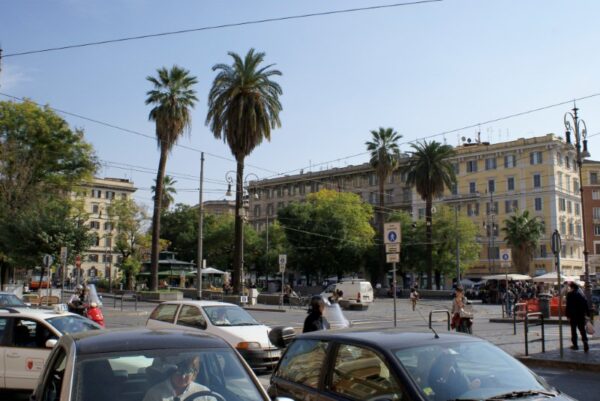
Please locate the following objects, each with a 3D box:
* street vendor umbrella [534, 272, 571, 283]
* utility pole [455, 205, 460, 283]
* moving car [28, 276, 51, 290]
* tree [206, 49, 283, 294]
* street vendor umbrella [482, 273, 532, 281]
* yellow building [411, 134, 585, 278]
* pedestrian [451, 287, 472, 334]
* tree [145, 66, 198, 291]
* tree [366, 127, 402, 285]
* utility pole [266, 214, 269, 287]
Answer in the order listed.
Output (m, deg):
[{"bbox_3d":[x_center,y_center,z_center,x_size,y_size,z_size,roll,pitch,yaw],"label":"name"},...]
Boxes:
[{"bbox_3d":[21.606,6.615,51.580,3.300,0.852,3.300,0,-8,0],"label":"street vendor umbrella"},{"bbox_3d":[16.878,5.513,63.858,0.270,10.266,0.270,0,-8,0],"label":"utility pole"},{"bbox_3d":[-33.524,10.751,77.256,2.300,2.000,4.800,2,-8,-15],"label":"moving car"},{"bbox_3d":[-4.787,-2.611,50.868,6.555,21.511,6.555,0,-8,0],"label":"tree"},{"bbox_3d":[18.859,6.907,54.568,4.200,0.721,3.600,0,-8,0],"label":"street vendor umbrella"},{"bbox_3d":[36.011,4.138,112.336,27.456,26.309,12.538,-7,-11,42],"label":"yellow building"},{"bbox_3d":[5.700,3.910,21.161,0.650,1.670,0.600,3,-9,-20],"label":"pedestrian"},{"bbox_3d":[-12.595,-2.443,58.889,5.100,22.293,5.100,0,-8,0],"label":"tree"},{"bbox_3d":[10.356,1.050,72.569,4.412,20.546,4.412,0,-8,0],"label":"tree"},{"bbox_3d":[-3.941,6.785,72.767,0.220,10.244,0.220,0,-8,0],"label":"utility pole"}]

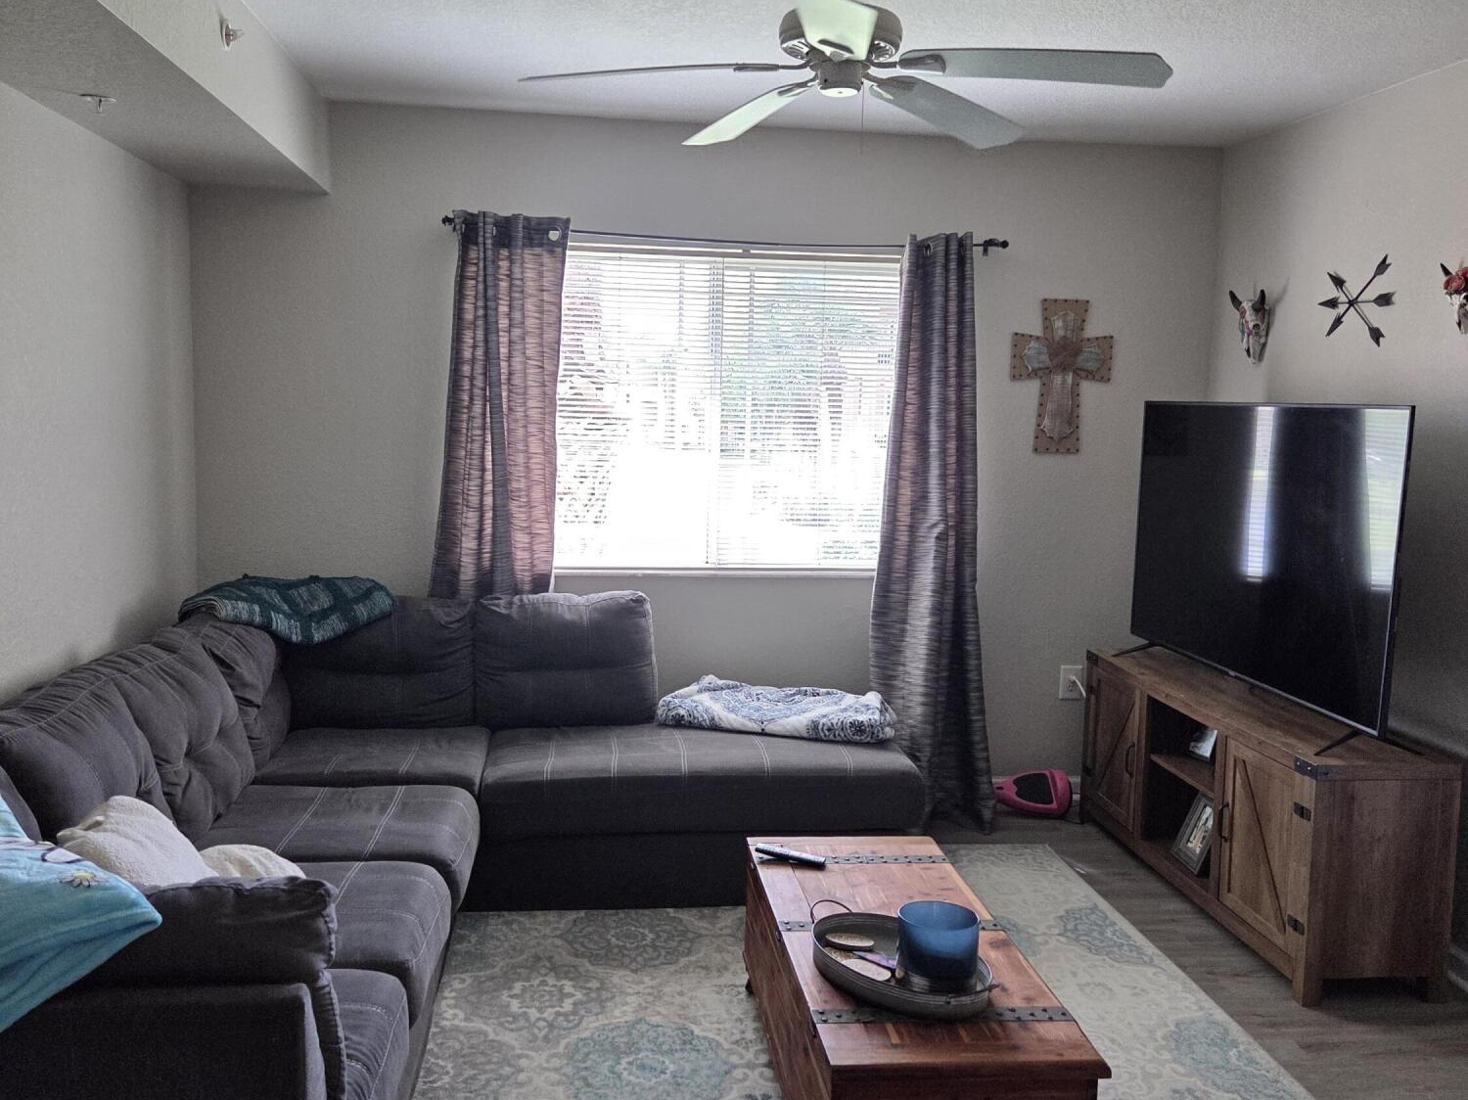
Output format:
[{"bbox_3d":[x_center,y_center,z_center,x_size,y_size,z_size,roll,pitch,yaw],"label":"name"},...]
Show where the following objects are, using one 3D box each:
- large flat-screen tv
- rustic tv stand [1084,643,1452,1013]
[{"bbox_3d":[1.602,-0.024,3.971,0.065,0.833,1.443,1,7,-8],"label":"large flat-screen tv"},{"bbox_3d":[1.559,0.770,4.024,0.395,0.634,1.450,1,7,-7],"label":"rustic tv stand"}]

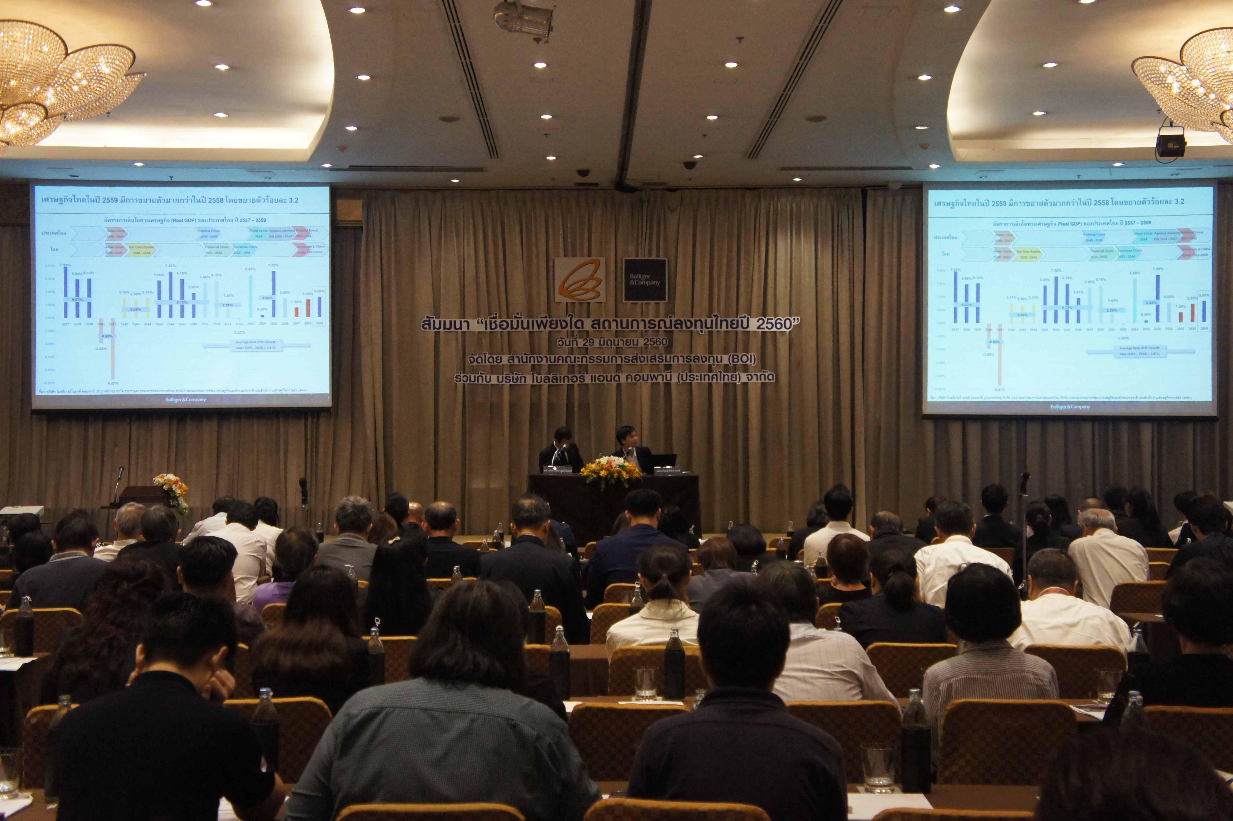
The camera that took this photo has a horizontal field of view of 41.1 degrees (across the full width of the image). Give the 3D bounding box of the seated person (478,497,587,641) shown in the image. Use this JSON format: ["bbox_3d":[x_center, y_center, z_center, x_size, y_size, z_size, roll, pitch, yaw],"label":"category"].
[{"bbox_3d":[-0.400,1.061,8.014,0.540,1.320,0.750,0,-1,-1],"label":"seated person"}]

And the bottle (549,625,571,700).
[{"bbox_3d":[-0.199,0.883,5.740,0.072,0.255,0.072,0,-1,-1],"label":"bottle"}]

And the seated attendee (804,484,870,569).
[{"bbox_3d":[1.393,1.132,10.400,0.500,1.310,0.780,0,-1,-1],"label":"seated attendee"}]

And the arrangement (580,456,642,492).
[{"bbox_3d":[-0.056,0.663,17.300,0.650,0.380,0.380,0,-2,0],"label":"arrangement"}]

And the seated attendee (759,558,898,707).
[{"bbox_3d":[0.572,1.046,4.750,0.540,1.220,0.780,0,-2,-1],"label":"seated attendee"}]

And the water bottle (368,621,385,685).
[{"bbox_3d":[-0.848,0.888,5.780,0.072,0.256,0.072,0,-1,-1],"label":"water bottle"}]

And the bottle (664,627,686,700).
[{"bbox_3d":[0.205,0.883,5.740,0.072,0.253,0.072,0,-1,-1],"label":"bottle"}]

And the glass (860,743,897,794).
[{"bbox_3d":[0.604,0.825,3.780,0.080,0.102,0.080,0,-2,-1],"label":"glass"}]

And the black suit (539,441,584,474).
[{"bbox_3d":[-0.600,0.796,17.800,0.520,1.220,0.700,0,-2,-2],"label":"black suit"}]

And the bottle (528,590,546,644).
[{"bbox_3d":[-0.320,0.843,6.680,0.066,0.236,0.066,0,-2,-1],"label":"bottle"}]

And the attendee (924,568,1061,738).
[{"bbox_3d":[1.166,1.107,5.365,0.460,1.250,0.750,0,-1,-1],"label":"attendee"}]

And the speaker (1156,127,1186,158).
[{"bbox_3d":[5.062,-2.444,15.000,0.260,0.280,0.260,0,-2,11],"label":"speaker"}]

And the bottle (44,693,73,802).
[{"bbox_3d":[-1.248,0.750,3.690,0.067,0.236,0.067,0,-2,-1],"label":"bottle"}]

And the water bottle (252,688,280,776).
[{"bbox_3d":[-0.837,0.783,3.922,0.069,0.240,0.069,0,-1,0],"label":"water bottle"}]

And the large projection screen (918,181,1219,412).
[{"bbox_3d":[4.833,-1.190,17.500,3.130,2.490,0.060,0,-1,2],"label":"large projection screen"}]

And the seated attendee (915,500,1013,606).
[{"bbox_3d":[1.644,1.090,7.800,0.500,1.290,0.800,0,-1,-1],"label":"seated attendee"}]

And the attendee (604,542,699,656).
[{"bbox_3d":[0.190,1.105,6.400,0.470,1.210,0.750,0,-1,-1],"label":"attendee"}]

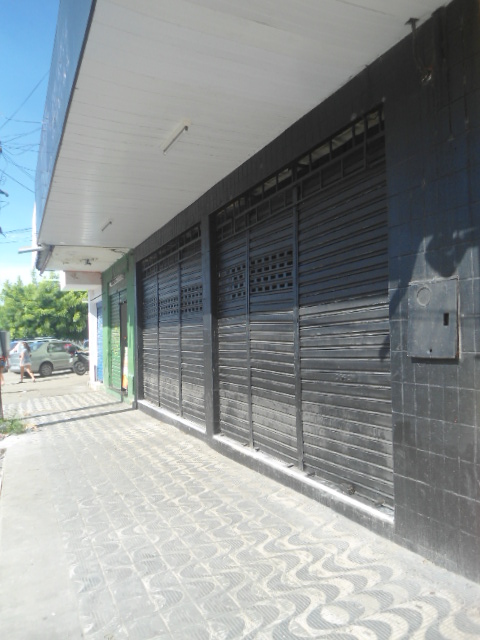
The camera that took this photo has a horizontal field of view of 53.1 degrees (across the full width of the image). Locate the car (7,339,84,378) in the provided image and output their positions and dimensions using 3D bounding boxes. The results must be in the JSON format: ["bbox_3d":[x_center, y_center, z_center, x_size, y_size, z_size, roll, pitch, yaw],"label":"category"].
[{"bbox_3d":[-9.413,1.889,24.030,1.720,1.620,4.250,-2,-2,20],"label":"car"}]

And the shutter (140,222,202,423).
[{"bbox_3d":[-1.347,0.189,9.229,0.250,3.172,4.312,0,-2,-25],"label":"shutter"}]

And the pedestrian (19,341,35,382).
[{"bbox_3d":[-8.368,1.662,18.930,0.600,1.620,0.460,-1,-2,-9],"label":"pedestrian"}]

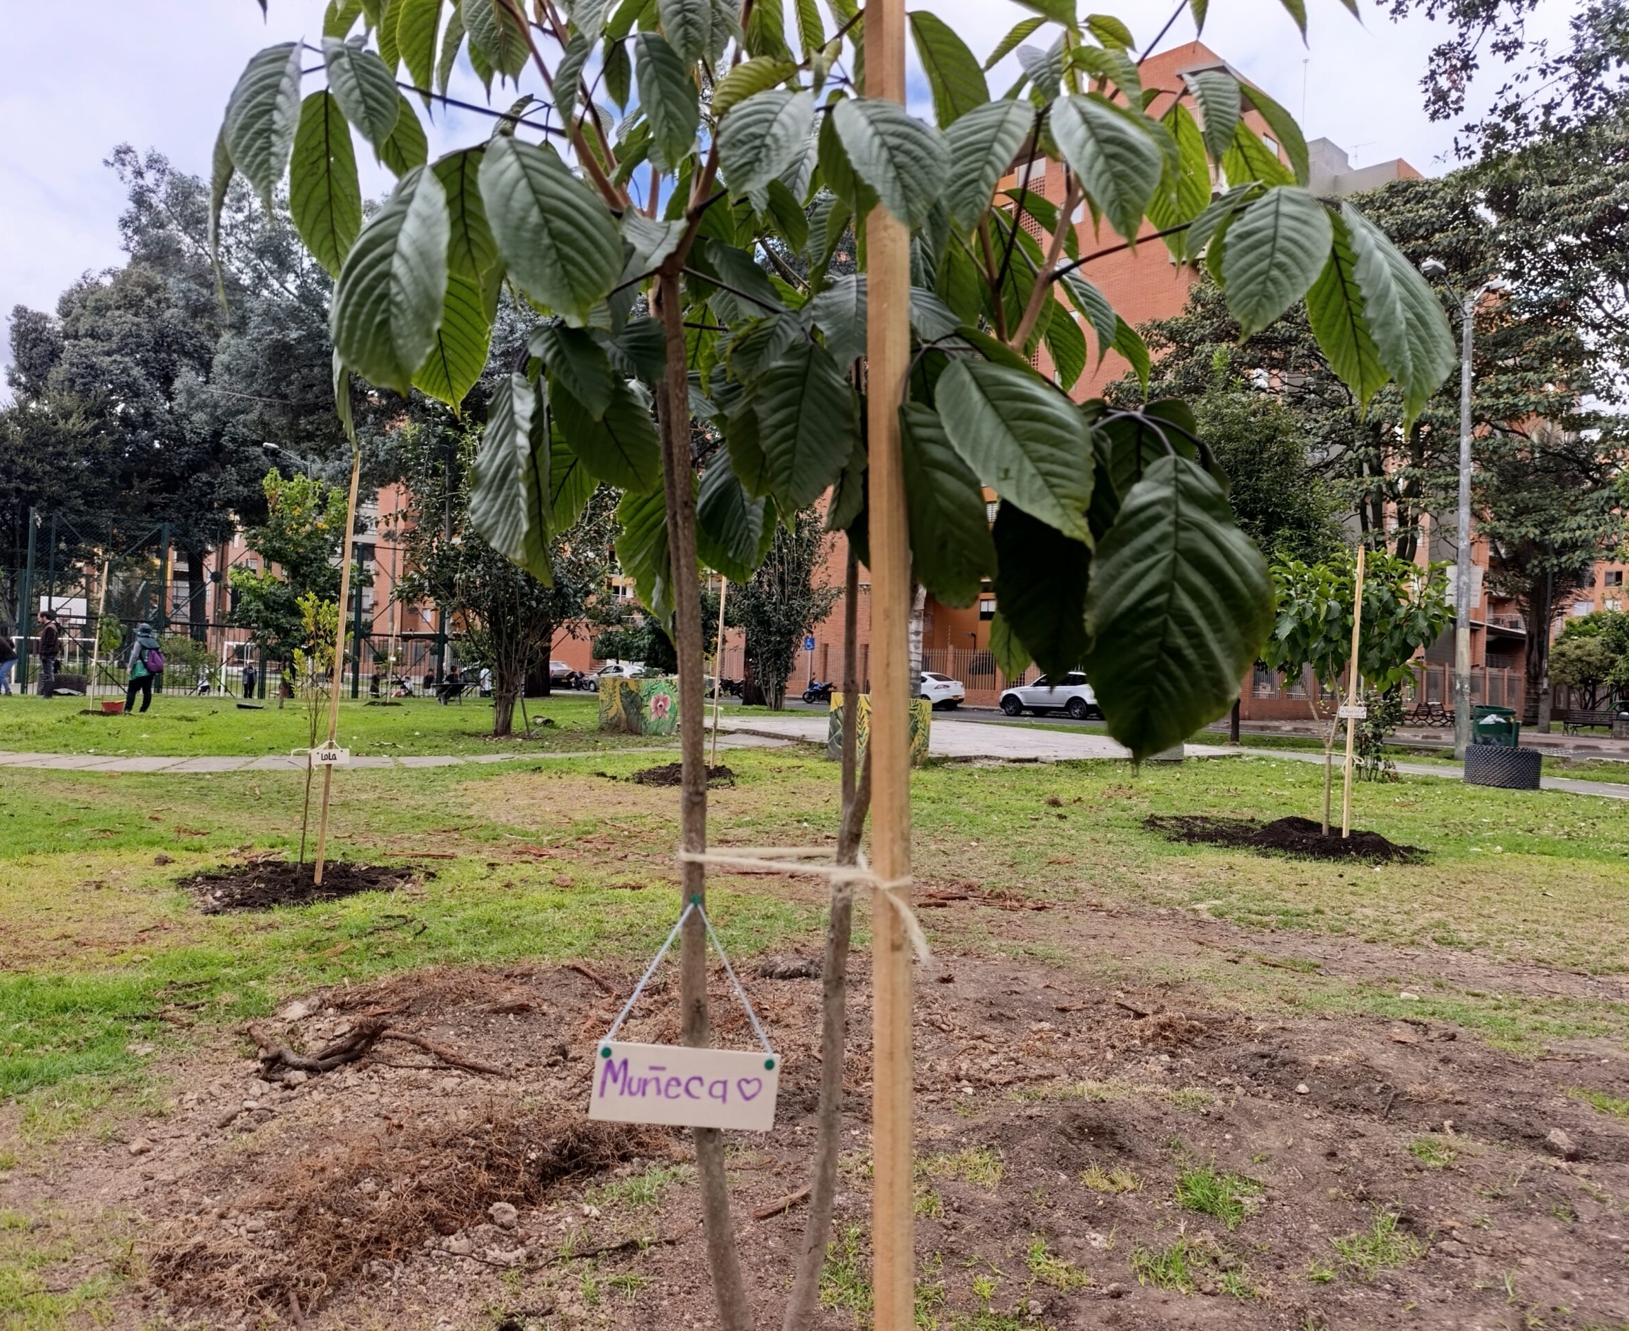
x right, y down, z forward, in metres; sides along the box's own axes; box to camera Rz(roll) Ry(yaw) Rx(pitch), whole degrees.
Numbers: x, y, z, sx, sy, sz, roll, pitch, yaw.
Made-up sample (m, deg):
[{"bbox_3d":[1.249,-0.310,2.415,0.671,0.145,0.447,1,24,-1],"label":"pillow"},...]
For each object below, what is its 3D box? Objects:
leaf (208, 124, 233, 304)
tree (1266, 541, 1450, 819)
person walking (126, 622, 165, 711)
[{"bbox_3d":[-0.642,-0.484,1.270,0.028,0.190,0.070,-1,-3,-15],"label":"leaf"},{"bbox_3d":[4.193,0.187,9.100,1.400,2.150,1.350,2,0,22],"label":"tree"},{"bbox_3d":[-11.741,0.036,20.600,0.600,1.600,0.500,2,0,18],"label":"person walking"}]

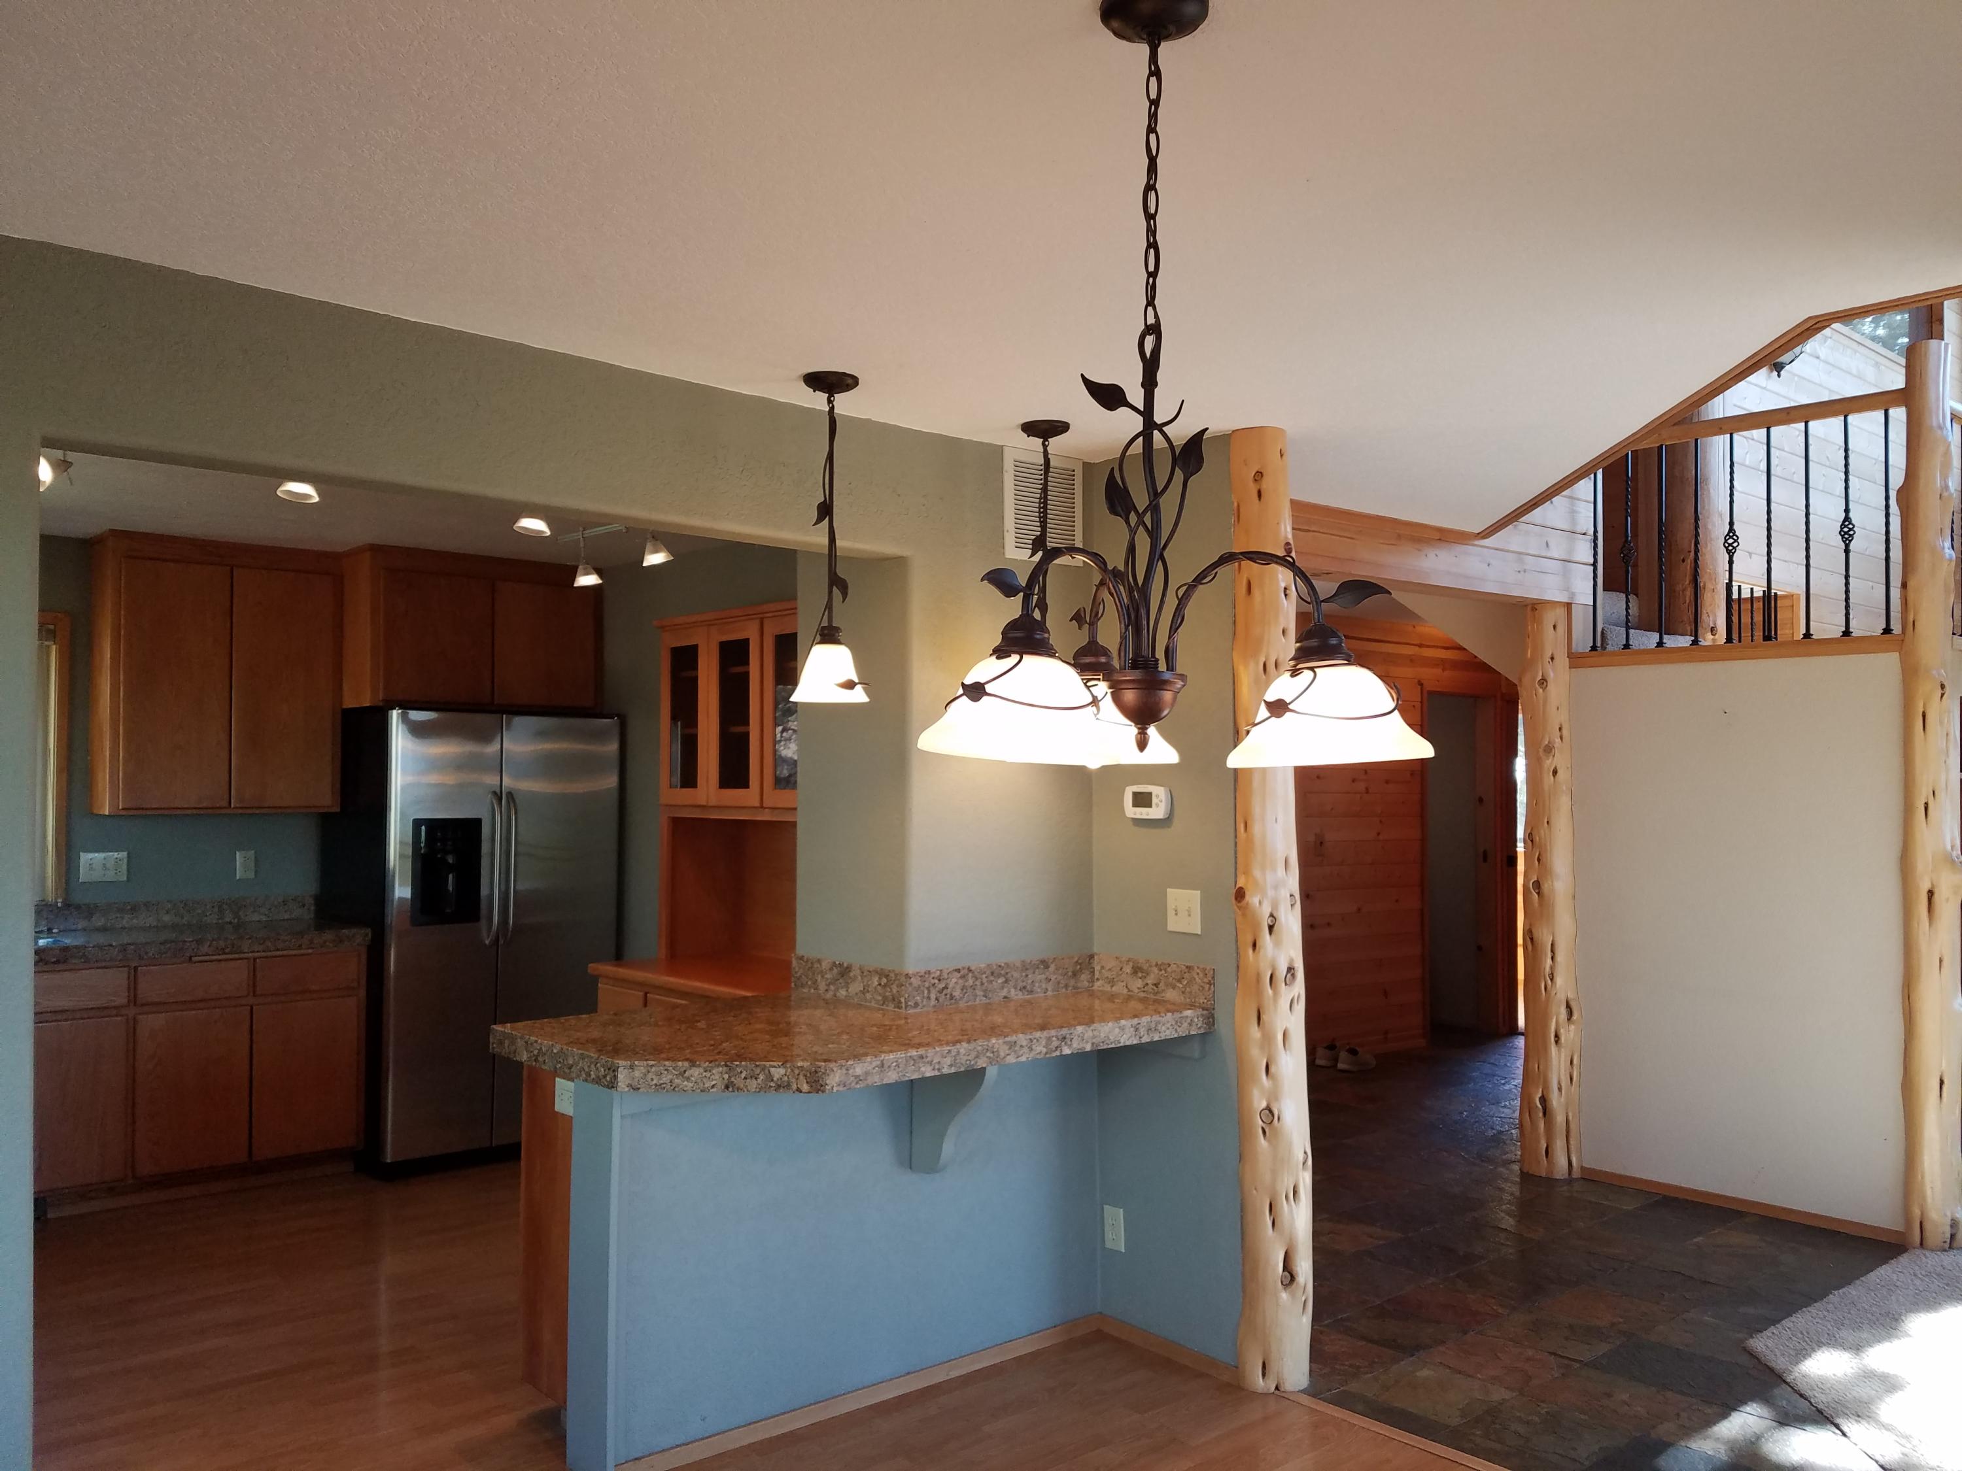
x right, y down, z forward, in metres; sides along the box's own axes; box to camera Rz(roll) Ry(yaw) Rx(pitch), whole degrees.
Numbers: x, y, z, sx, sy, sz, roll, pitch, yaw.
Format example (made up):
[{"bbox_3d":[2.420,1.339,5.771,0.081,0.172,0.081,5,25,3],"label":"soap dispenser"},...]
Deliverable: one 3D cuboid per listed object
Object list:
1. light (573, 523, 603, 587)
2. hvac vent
[{"bbox_3d":[-1.326,-0.606,4.970,0.098,0.200,0.098,2,-2,-42],"label":"light"},{"bbox_3d":[0.174,-0.618,4.008,0.288,0.297,0.020,1,-2,-40],"label":"hvac vent"}]

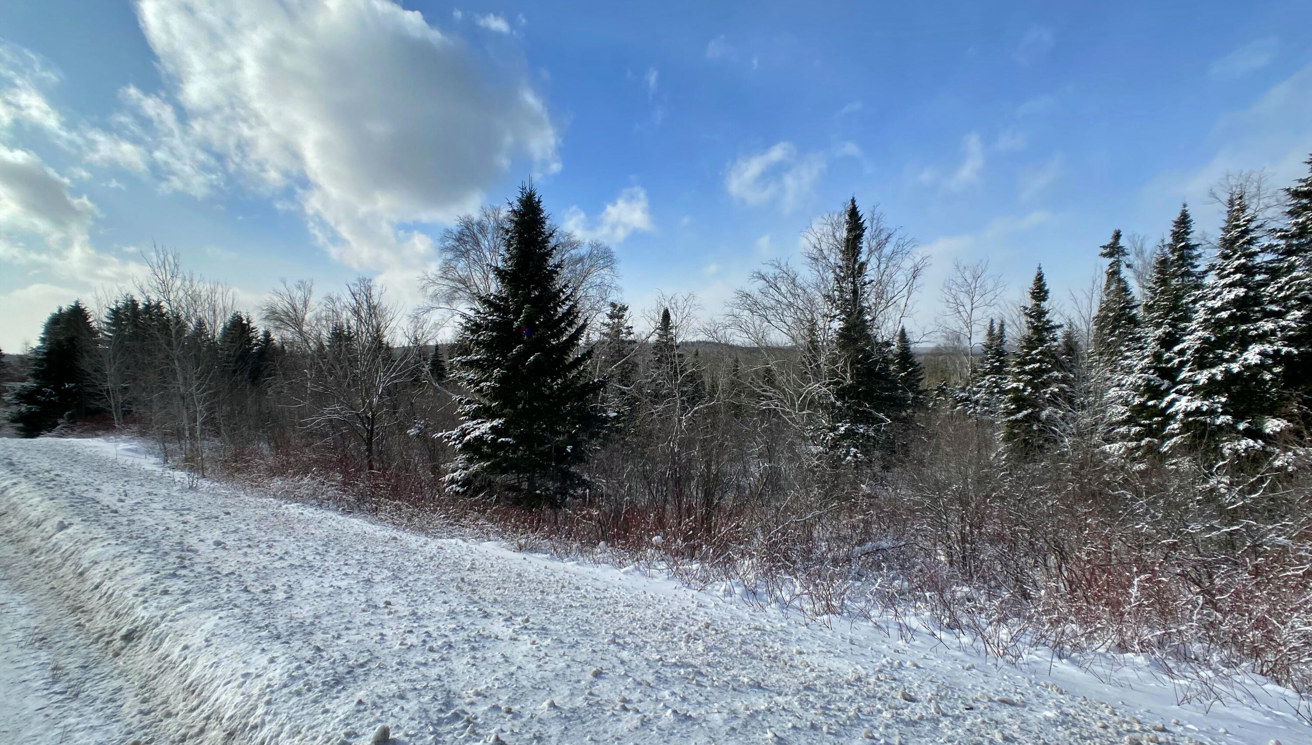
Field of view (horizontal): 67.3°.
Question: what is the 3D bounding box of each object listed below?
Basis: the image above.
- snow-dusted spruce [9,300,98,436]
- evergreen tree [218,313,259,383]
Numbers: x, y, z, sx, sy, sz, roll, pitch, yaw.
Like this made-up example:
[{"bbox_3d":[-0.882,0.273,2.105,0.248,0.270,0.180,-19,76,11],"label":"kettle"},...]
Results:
[{"bbox_3d":[-25.600,-0.090,42.000,3.600,5.990,3.600,0,1,0],"label":"snow-dusted spruce"},{"bbox_3d":[-19.500,-0.120,46.000,2.200,5.360,2.200,0,1,0],"label":"evergreen tree"}]

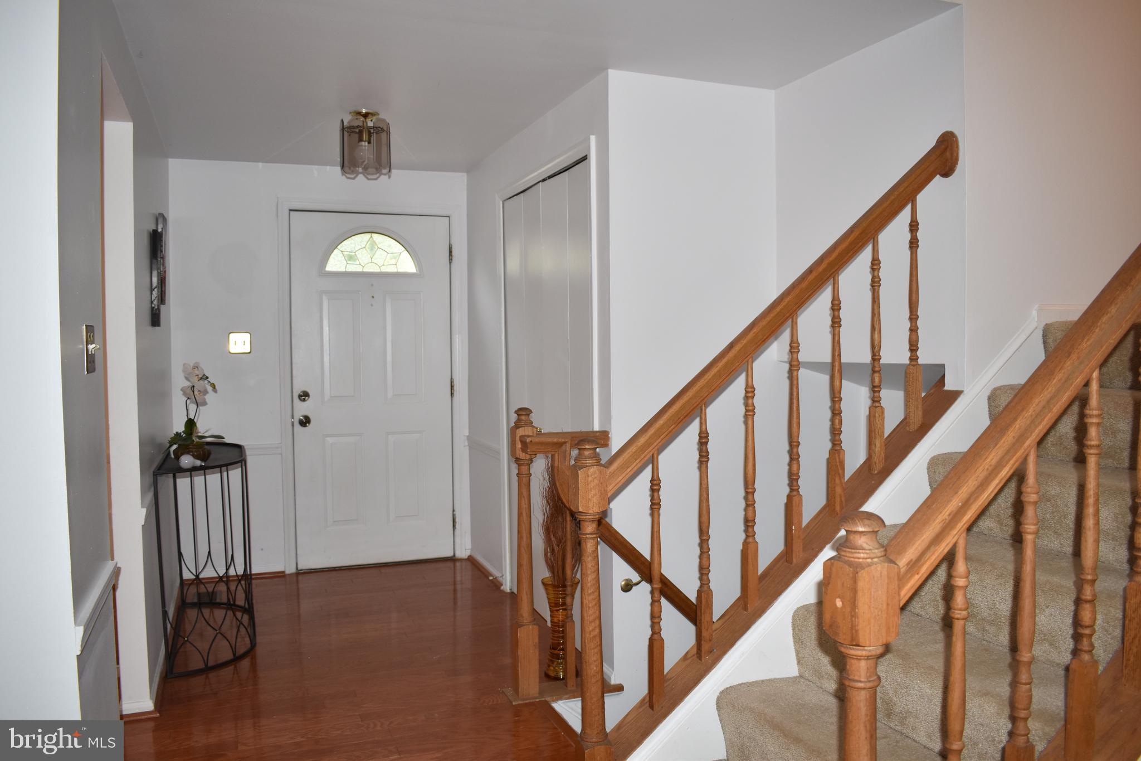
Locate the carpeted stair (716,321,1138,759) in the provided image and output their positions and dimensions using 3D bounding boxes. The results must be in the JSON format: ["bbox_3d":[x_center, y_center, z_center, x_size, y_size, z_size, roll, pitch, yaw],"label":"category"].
[{"bbox_3d":[0.944,0.515,1.946,1.450,1.330,0.890,-1,3,-21],"label":"carpeted stair"}]

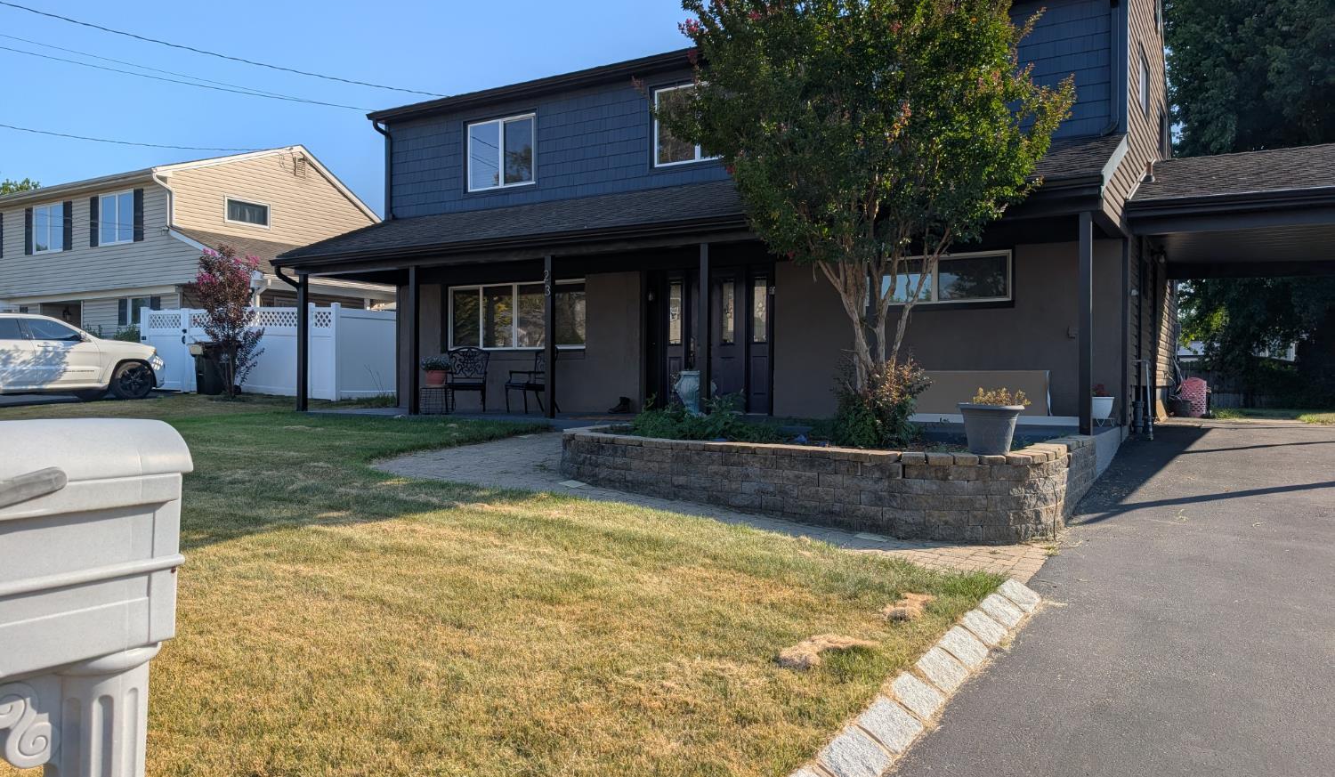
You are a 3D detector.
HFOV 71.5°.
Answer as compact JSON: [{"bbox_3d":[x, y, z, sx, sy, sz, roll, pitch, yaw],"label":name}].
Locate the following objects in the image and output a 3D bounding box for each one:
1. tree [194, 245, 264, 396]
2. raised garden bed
[{"bbox_3d":[-8.224,-1.268,17.400,1.280,2.860,1.280,0,1,-25],"label":"tree"},{"bbox_3d":[1.221,0.756,8.811,4.850,0.610,3.000,1,1,31],"label":"raised garden bed"}]

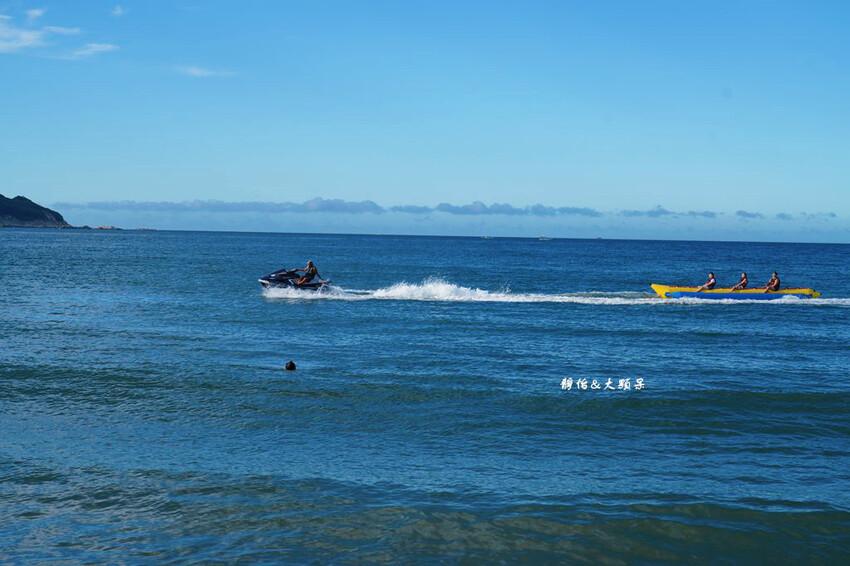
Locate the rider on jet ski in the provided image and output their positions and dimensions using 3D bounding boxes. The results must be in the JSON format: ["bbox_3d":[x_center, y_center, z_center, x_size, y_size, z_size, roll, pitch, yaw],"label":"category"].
[{"bbox_3d":[-5.121,-0.414,64.800,1.150,1.120,0.650,1,2,-16],"label":"rider on jet ski"}]

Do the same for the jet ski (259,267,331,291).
[{"bbox_3d":[-5.666,-0.109,64.800,3.300,1.120,1.200,1,2,-13],"label":"jet ski"}]

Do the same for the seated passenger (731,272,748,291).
[{"bbox_3d":[14.470,-0.023,68.300,0.820,0.920,0.560,1,2,-13],"label":"seated passenger"}]

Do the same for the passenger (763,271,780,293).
[{"bbox_3d":[16.080,-0.037,68.900,0.800,0.970,0.580,1,2,-15],"label":"passenger"}]

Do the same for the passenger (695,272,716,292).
[{"bbox_3d":[12.818,-0.023,67.700,0.860,0.920,0.560,1,2,-13],"label":"passenger"}]

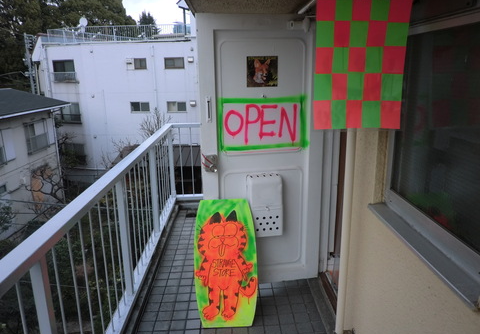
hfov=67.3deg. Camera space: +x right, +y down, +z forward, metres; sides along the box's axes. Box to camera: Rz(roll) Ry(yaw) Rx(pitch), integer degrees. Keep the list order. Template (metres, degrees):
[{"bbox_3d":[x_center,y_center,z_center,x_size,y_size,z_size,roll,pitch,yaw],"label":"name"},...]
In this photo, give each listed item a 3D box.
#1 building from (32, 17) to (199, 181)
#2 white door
[{"bbox_3d":[-6.926,-5.552,28.636,13.000,9.100,9.000,1,14,6],"label":"building"},{"bbox_3d":[0.161,-0.045,2.510,0.864,1.891,0.060,-3,14,-9],"label":"white door"}]

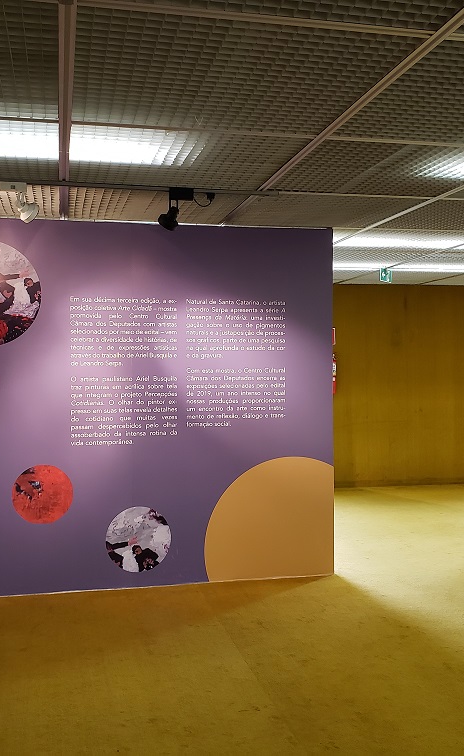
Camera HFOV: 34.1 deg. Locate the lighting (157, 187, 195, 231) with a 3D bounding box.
[{"bbox_3d":[-0.301,-0.900,4.032,0.160,0.222,0.160,-1,1,-30],"label":"lighting"}]

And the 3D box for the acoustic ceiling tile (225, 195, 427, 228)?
[{"bbox_3d":[0.552,-1.044,4.710,1.035,0.040,1.012,-1,1,-12],"label":"acoustic ceiling tile"}]

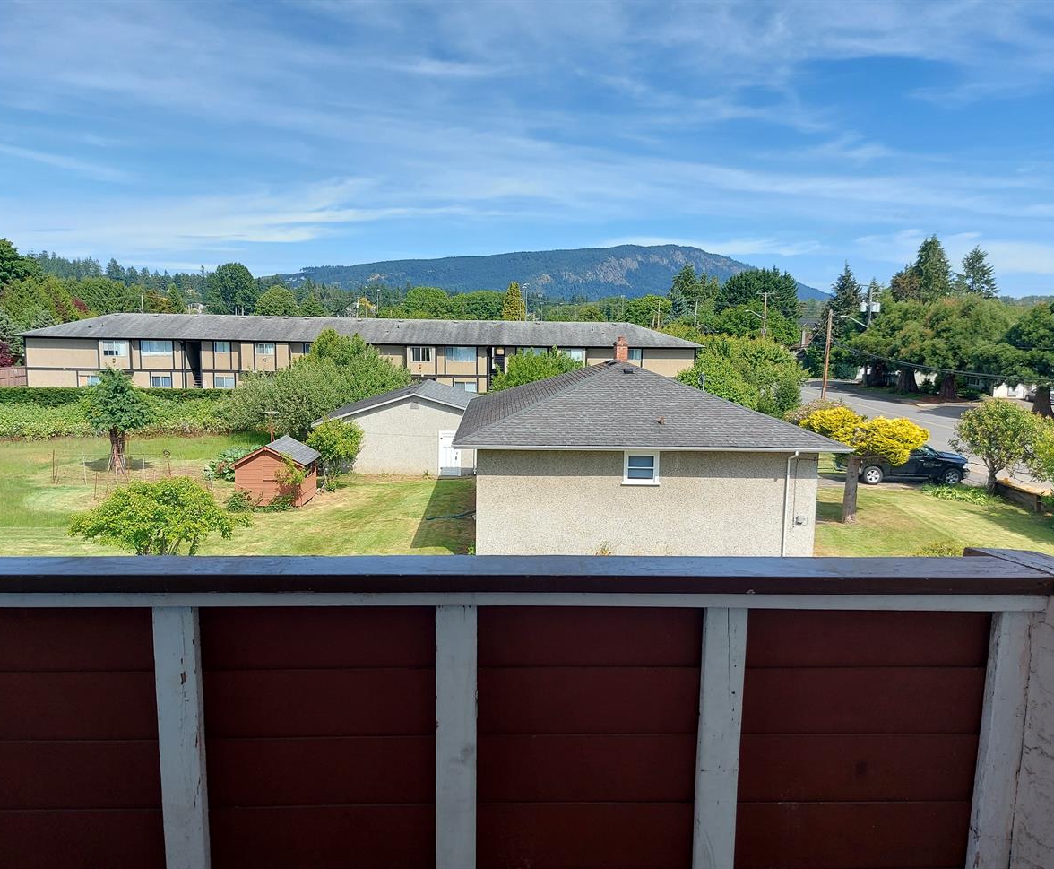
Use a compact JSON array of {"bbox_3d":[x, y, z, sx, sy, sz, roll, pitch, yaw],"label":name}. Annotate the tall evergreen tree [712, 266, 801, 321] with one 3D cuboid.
[{"bbox_3d":[35.781,-17.361,124.741,13.330,16.830,12.000,1,7,0],"label":"tall evergreen tree"}]

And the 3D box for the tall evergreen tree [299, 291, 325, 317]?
[{"bbox_3d":[-47.536,-24.834,178.363,5.617,13.836,5.337,-1,8,-15],"label":"tall evergreen tree"}]

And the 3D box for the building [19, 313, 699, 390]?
[{"bbox_3d":[-13.337,-6.440,70.064,54.800,7.200,10.700,1,7,-2],"label":"building"}]

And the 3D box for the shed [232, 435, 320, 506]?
[{"bbox_3d":[-9.819,1.416,31.900,2.750,2.330,3.300,0,8,-2],"label":"shed"}]

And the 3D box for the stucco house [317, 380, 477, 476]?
[{"bbox_3d":[-5.218,-0.575,40.070,8.700,3.680,9.450,0,7,-3],"label":"stucco house"}]

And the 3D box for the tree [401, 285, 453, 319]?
[{"bbox_3d":[-21.468,-24.358,173.336,11.014,14.917,10.463,0,8,-7],"label":"tree"}]

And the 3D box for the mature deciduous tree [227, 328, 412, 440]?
[{"bbox_3d":[-12.832,-3.218,50.046,10.819,6.537,9.500,-1,8,-14],"label":"mature deciduous tree"}]

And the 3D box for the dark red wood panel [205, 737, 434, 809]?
[{"bbox_3d":[-0.467,0.769,1.843,0.516,0.170,0.022,1,7,-2],"label":"dark red wood panel"}]

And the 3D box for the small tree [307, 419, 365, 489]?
[{"bbox_3d":[-8.044,0.830,33.836,2.336,3.015,2.219,-1,8,-13],"label":"small tree"}]

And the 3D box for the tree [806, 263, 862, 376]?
[{"bbox_3d":[45.411,-16.892,118.728,7.755,16.579,7.368,4,8,20],"label":"tree"}]

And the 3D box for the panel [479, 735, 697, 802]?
[{"bbox_3d":[0.140,0.764,1.850,0.506,0.169,0.022,1,8,-1],"label":"panel"}]

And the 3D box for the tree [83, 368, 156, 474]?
[{"bbox_3d":[-17.868,-0.646,35.396,3.130,4.640,3.130,1,7,0],"label":"tree"}]

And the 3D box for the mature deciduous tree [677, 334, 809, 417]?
[{"bbox_3d":[14.597,-3.582,54.960,8.870,6.470,7.540,1,7,0],"label":"mature deciduous tree"}]

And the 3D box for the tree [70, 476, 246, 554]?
[{"bbox_3d":[-9.330,2.599,20.353,4.036,3.117,4.200,-3,9,-25],"label":"tree"}]

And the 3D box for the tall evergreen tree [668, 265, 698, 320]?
[{"bbox_3d":[33.454,-26.257,172.981,6.487,20.182,6.163,2,8,11],"label":"tall evergreen tree"}]

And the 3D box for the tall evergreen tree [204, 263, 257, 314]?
[{"bbox_3d":[-52.876,-21.560,143.525,9.220,17.840,9.220,1,7,0],"label":"tall evergreen tree"}]

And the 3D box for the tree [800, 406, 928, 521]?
[{"bbox_3d":[11.424,1.048,27.666,4.370,4.080,3.490,1,7,0],"label":"tree"}]

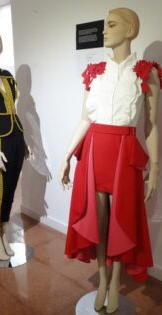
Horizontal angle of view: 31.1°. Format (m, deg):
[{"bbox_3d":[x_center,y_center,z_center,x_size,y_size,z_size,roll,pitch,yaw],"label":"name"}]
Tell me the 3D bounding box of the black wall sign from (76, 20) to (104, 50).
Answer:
[{"bbox_3d":[0.071,-0.966,2.313,0.293,0.197,0.010,12,17,43],"label":"black wall sign"}]

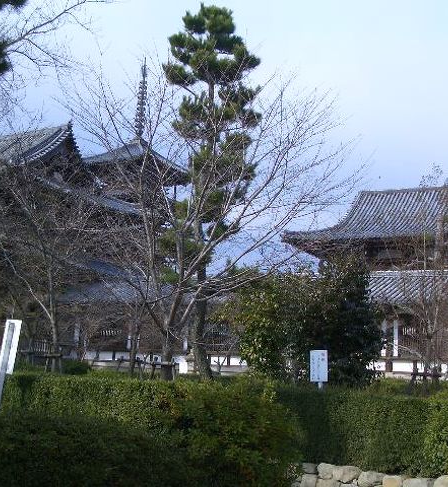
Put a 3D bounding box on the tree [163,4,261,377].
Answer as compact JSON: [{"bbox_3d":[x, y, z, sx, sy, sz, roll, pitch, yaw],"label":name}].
[{"bbox_3d":[-0.420,-1.950,33.800,3.500,14.000,3.500,1,-6,0],"label":"tree"}]

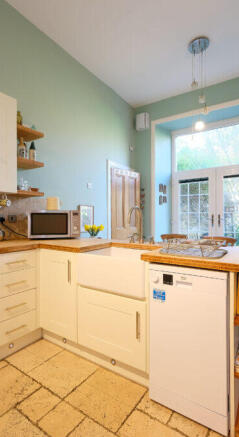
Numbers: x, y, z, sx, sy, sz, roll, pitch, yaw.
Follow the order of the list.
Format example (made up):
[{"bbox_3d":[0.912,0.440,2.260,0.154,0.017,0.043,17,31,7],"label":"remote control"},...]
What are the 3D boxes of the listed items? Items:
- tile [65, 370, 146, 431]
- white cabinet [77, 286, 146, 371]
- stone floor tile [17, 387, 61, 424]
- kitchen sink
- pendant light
[{"bbox_3d":[-0.082,1.177,1.452,0.415,0.016,0.371,0,1,33],"label":"tile"},{"bbox_3d":[0.074,0.786,1.849,0.607,0.468,0.568,0,1,33],"label":"white cabinet"},{"bbox_3d":[-0.502,1.180,1.385,0.204,0.016,0.196,0,1,33],"label":"stone floor tile"},{"bbox_3d":[0.041,0.406,1.776,0.595,0.255,0.456,0,1,33],"label":"kitchen sink"},{"bbox_3d":[1.069,-1.771,2.943,0.252,1.114,0.252,0,1,33],"label":"pendant light"}]

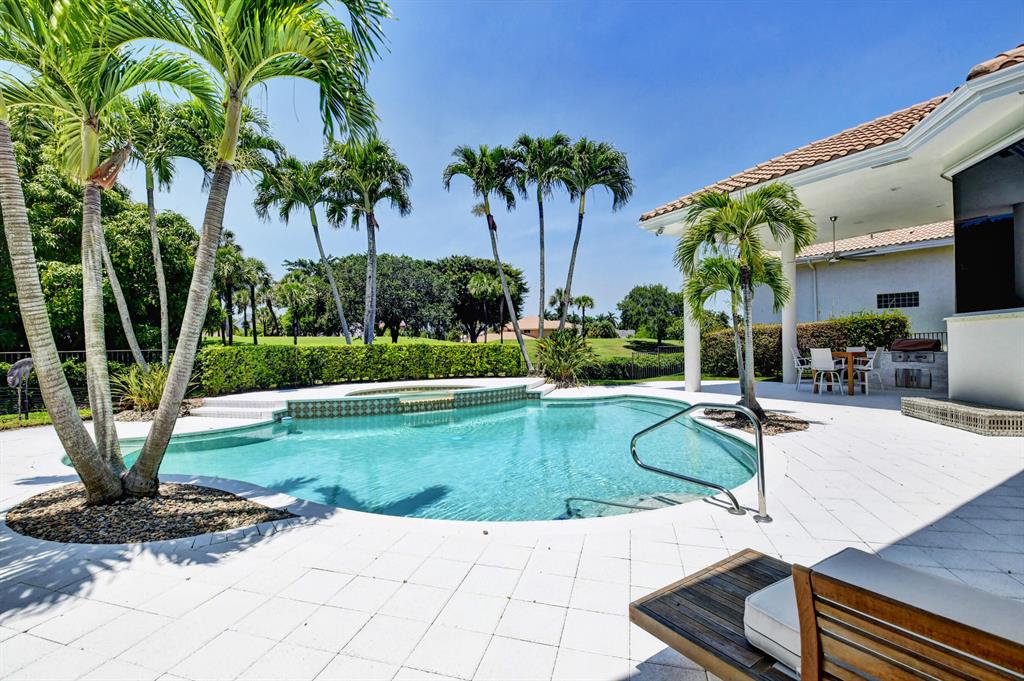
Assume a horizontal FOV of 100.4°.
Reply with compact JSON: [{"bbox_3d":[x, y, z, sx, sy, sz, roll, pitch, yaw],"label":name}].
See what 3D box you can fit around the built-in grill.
[{"bbox_3d":[10.599,0.656,11.193,0.750,1.380,1.280,0,0,-29],"label":"built-in grill"}]

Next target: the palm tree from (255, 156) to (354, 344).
[{"bbox_3d":[-6.036,-2.010,12.323,2.828,6.648,2.600,-1,-1,0],"label":"palm tree"}]

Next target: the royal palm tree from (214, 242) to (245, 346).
[{"bbox_3d":[-21.317,-3.425,32.041,2.552,7.902,2.552,-1,-1,0],"label":"royal palm tree"}]

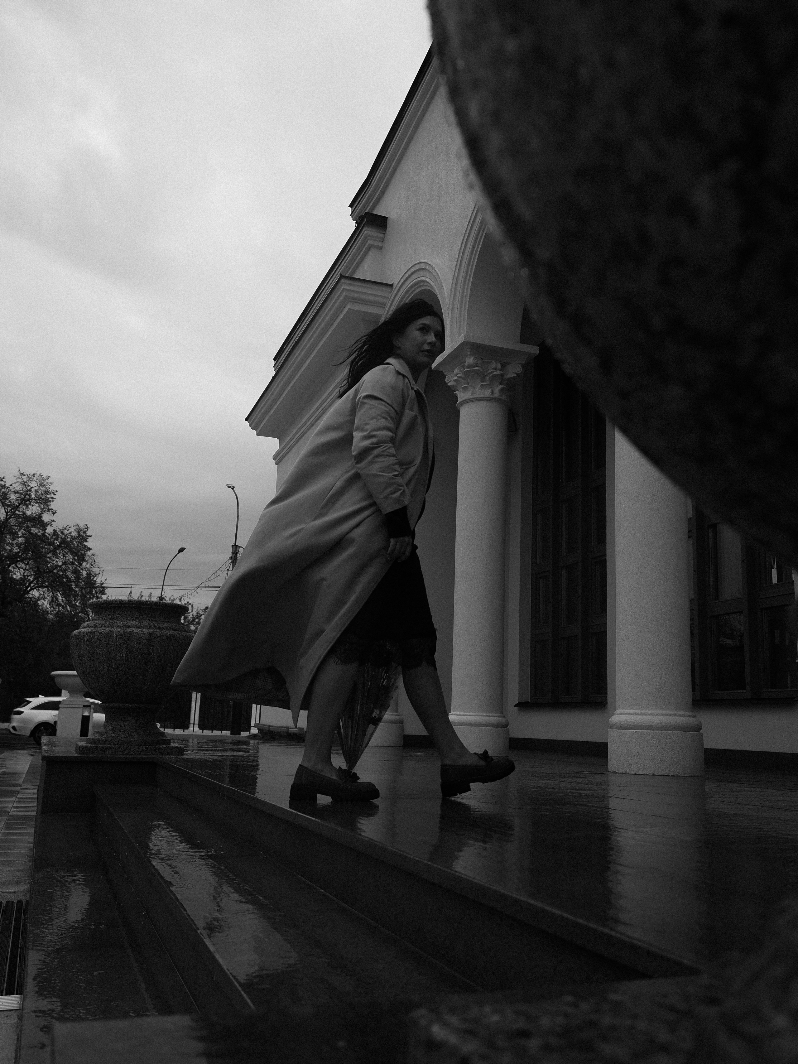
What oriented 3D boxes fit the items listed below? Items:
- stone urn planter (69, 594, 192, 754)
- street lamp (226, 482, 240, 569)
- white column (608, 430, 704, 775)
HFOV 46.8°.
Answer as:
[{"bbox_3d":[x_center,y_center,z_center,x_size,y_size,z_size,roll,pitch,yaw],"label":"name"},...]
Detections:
[{"bbox_3d":[-1.672,0.925,5.816,0.835,0.922,0.835,7,-13,-20],"label":"stone urn planter"},{"bbox_3d":[-5.802,2.607,32.426,0.500,8.870,1.300,-6,-15,35],"label":"street lamp"},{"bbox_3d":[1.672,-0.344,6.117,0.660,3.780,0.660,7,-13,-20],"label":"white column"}]

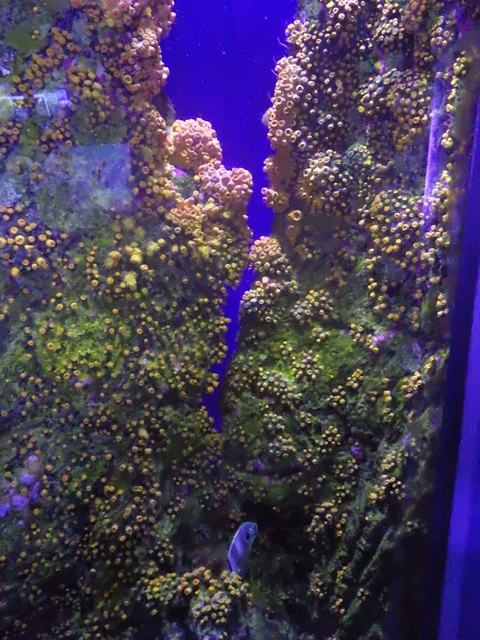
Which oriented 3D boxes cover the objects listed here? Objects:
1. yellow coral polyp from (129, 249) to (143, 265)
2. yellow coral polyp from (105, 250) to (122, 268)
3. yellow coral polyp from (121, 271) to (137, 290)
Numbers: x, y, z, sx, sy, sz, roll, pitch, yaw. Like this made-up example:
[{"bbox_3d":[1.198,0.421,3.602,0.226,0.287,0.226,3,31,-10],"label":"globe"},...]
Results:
[{"bbox_3d":[-0.202,-0.123,1.000,0.026,0.029,0.025,1,8,-6],"label":"yellow coral polyp"},{"bbox_3d":[-0.244,-0.117,1.000,0.033,0.033,0.030,1,8,-6],"label":"yellow coral polyp"},{"bbox_3d":[-0.215,-0.076,1.000,0.029,0.037,0.030,1,8,-6],"label":"yellow coral polyp"}]

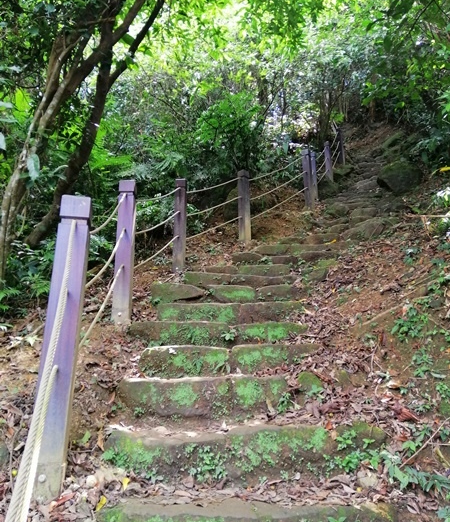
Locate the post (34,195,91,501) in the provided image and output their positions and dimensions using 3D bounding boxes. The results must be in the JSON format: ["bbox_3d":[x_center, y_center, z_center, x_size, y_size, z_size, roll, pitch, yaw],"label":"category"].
[{"bbox_3d":[-0.603,0.282,1.697,0.120,1.092,0.120,4,-16,-9],"label":"post"}]

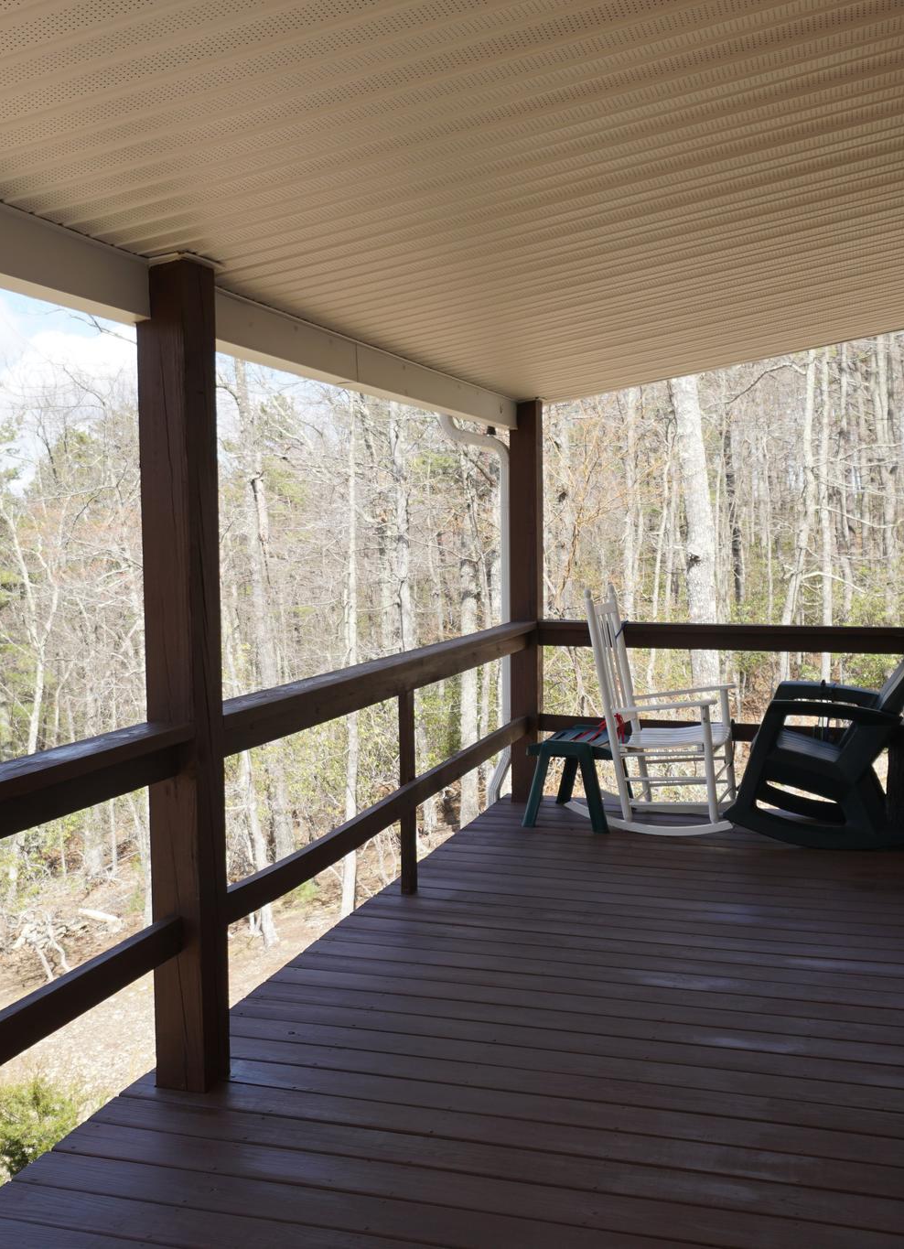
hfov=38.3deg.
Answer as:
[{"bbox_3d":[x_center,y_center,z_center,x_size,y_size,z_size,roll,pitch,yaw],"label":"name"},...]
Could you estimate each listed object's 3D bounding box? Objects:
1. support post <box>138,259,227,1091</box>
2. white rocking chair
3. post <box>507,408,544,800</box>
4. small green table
[{"bbox_3d":[-0.675,0.139,3.283,0.140,2.070,0.140,1,4,17],"label":"support post"},{"bbox_3d":[0.980,0.380,6.227,0.830,1.145,0.640,1,4,21],"label":"white rocking chair"},{"bbox_3d":[0.387,-0.114,6.750,0.140,2.070,0.140,1,4,17],"label":"post"},{"bbox_3d":[0.646,0.740,6.397,0.430,0.410,0.640,1,4,21],"label":"small green table"}]

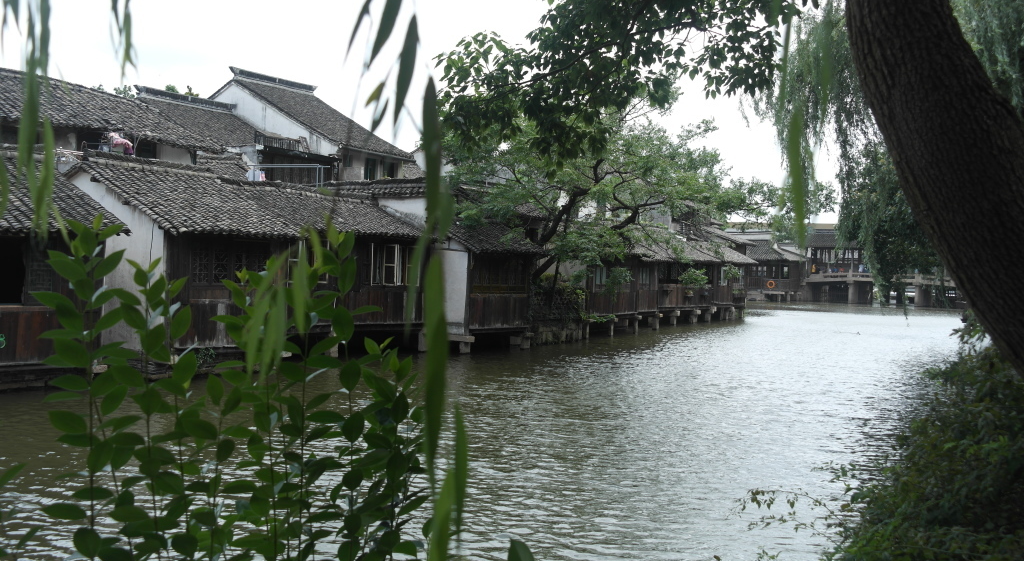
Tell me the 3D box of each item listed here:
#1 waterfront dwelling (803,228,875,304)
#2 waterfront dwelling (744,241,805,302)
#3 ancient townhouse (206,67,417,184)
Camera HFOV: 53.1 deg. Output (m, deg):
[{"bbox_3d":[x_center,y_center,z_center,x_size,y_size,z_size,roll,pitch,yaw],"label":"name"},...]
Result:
[{"bbox_3d":[31.600,-1.500,98.000,7.400,7.300,6.000,0,0,6],"label":"waterfront dwelling"},{"bbox_3d":[24.800,-0.800,99.500,6.600,5.800,6.000,0,0,0],"label":"waterfront dwelling"},{"bbox_3d":[-9.100,-3.700,42.600,9.600,9.000,5.600,0,0,30],"label":"ancient townhouse"}]

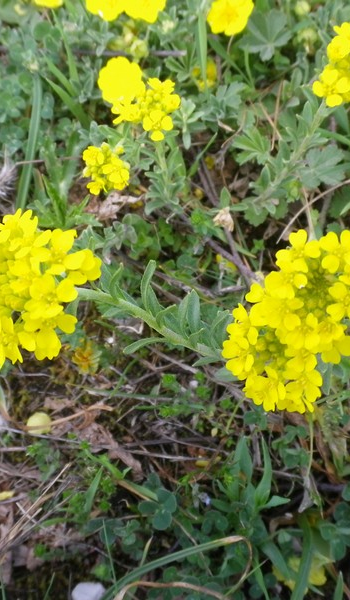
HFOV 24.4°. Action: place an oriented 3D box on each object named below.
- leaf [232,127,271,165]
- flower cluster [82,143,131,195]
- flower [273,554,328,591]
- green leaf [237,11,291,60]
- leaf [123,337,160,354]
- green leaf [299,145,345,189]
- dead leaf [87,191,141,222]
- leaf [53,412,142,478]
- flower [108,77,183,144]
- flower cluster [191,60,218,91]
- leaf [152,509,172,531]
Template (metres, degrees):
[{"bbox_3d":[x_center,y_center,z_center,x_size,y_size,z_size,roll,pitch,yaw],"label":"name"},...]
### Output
[{"bbox_3d":[0.044,-0.087,0.460,0.023,0.007,0.027,21,66,12],"label":"leaf"},{"bbox_3d":[-0.032,-0.062,0.380,0.021,0.018,0.019,0,55,0],"label":"flower cluster"},{"bbox_3d":[0.047,0.101,0.298,0.019,0.009,0.013,0,55,0],"label":"flower"},{"bbox_3d":[0.050,-0.148,0.455,0.031,0.005,0.030,0,82,3],"label":"green leaf"},{"bbox_3d":[-0.013,0.019,0.341,0.019,0.005,0.005,-17,61,-10],"label":"leaf"},{"bbox_3d":[0.074,-0.067,0.407,0.022,0.005,0.024,35,79,13],"label":"green leaf"},{"bbox_3d":[-0.035,-0.057,0.476,0.033,0.010,0.020,-26,62,-16],"label":"dead leaf"},{"bbox_3d":[-0.031,0.059,0.325,0.036,0.008,0.022,37,63,23],"label":"leaf"},{"bbox_3d":[-0.013,-0.087,0.370,0.031,0.024,0.026,0,65,0],"label":"flower"},{"bbox_3d":[0.017,-0.128,0.460,0.015,0.014,0.014,0,49,0],"label":"flower cluster"},{"bbox_3d":[-0.005,0.083,0.305,0.007,0.004,0.008,0,55,0],"label":"leaf"}]

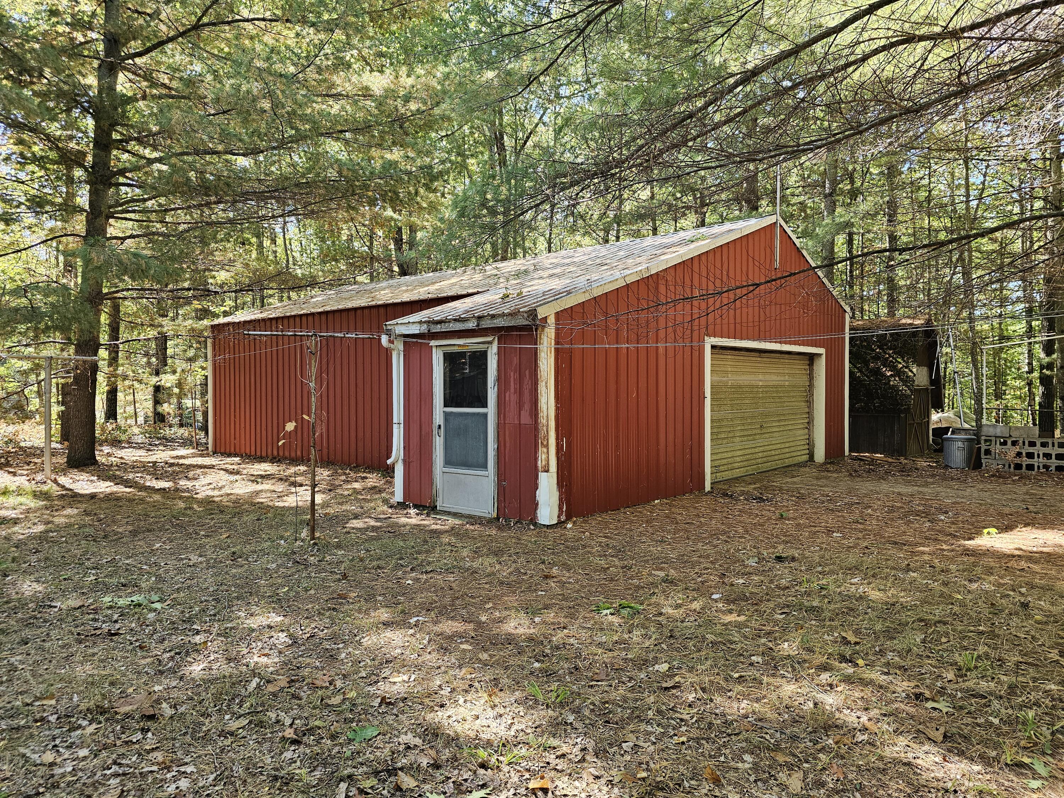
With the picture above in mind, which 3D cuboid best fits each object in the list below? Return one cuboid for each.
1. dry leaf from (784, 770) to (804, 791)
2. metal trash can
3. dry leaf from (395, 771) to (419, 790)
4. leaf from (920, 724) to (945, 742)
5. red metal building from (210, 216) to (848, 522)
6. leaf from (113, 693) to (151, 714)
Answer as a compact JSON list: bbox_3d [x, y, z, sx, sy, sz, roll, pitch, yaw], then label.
[{"bbox_3d":[0.974,1.423,2.634,0.065,0.022,0.115,0,1,14],"label":"dry leaf"},{"bbox_3d":[7.712,0.926,12.745,0.550,0.610,0.550,0,1,0],"label":"metal trash can"},{"bbox_3d":[-0.467,1.427,2.640,0.075,0.025,0.110,-1,1,-38],"label":"dry leaf"},{"bbox_3d":[1.688,1.411,2.981,0.090,0.030,0.125,0,1,36],"label":"leaf"},{"bbox_3d":[-1.234,-0.991,15.274,12.591,4.424,10.511,1,1,40],"label":"red metal building"},{"bbox_3d":[-1.861,1.416,3.286,0.115,0.035,0.180,0,1,-6],"label":"leaf"}]

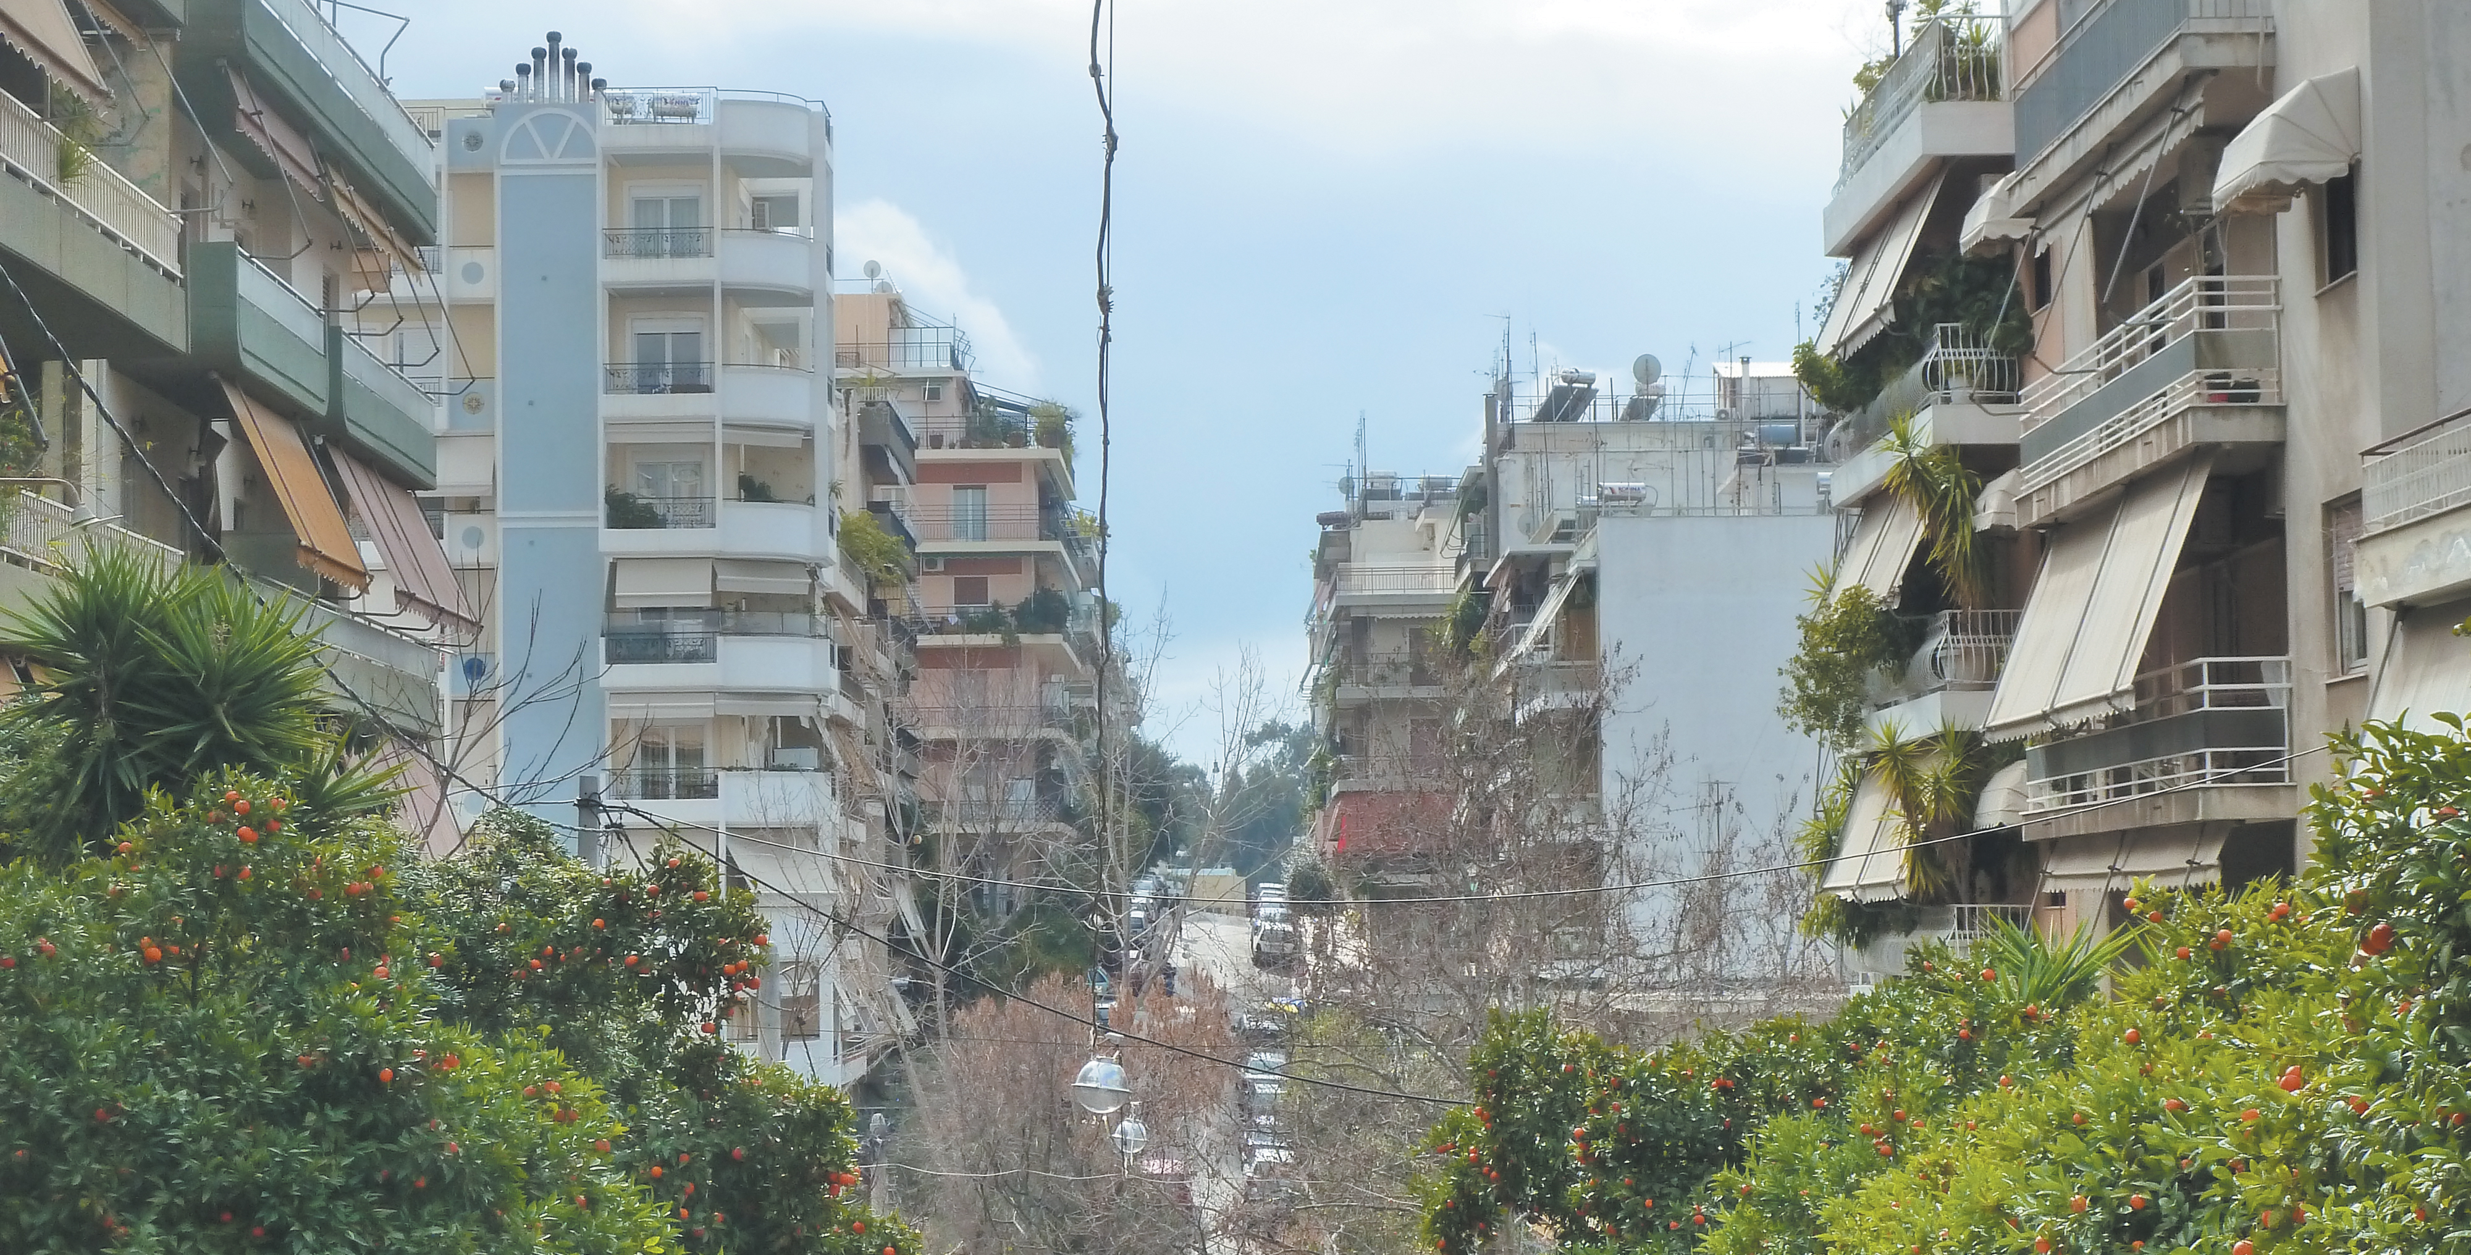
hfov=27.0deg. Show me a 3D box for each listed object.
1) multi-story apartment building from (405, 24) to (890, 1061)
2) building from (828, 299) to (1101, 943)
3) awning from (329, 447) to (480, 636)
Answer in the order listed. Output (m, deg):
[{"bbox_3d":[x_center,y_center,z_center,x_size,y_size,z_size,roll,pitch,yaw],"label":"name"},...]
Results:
[{"bbox_3d":[-15.074,1.791,123.435,11.830,29.190,12.000,-1,-4,-1],"label":"multi-story apartment building"},{"bbox_3d":[-10.537,1.670,172.850,9.790,24.280,15.500,-1,-4,-1],"label":"building"},{"bbox_3d":[-9.469,-0.926,58.548,0.880,1.730,6.400,-1,-4,-1],"label":"awning"}]

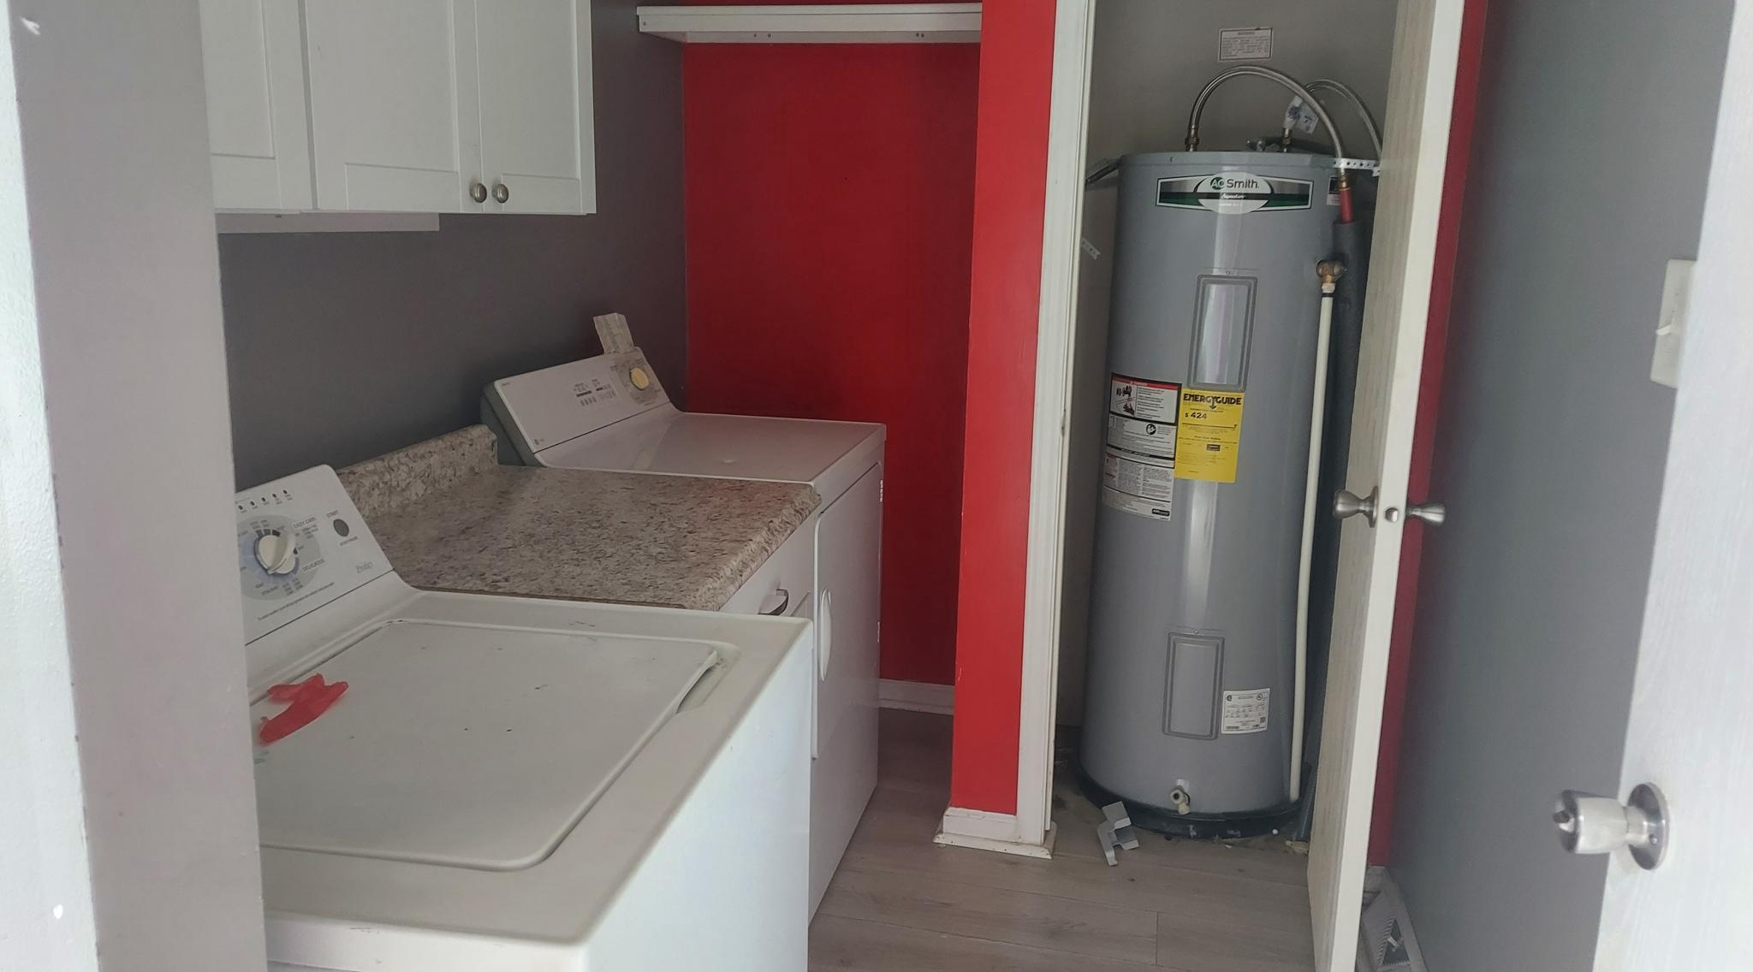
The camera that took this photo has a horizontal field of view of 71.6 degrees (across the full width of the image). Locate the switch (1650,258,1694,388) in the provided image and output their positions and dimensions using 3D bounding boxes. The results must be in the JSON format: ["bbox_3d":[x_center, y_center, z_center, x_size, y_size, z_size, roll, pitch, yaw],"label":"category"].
[{"bbox_3d":[0.843,-0.172,1.288,0.018,0.130,0.083,4,13,11],"label":"switch"}]

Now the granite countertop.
[{"bbox_3d":[-0.506,0.039,1.948,0.660,0.125,0.735,4,13,11],"label":"granite countertop"}]

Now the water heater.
[{"bbox_3d":[0.777,0.009,2.916,0.500,1.545,0.510,4,13,15],"label":"water heater"}]

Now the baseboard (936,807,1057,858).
[{"bbox_3d":[0.270,0.785,2.769,0.270,0.077,0.045,4,13,11],"label":"baseboard"}]

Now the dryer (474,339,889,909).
[{"bbox_3d":[-0.372,0.278,2.685,0.665,1.080,0.680,4,13,11],"label":"dryer"}]

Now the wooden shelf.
[{"bbox_3d":[-0.118,-1.137,3.016,0.880,0.054,0.335,4,13,11],"label":"wooden shelf"}]

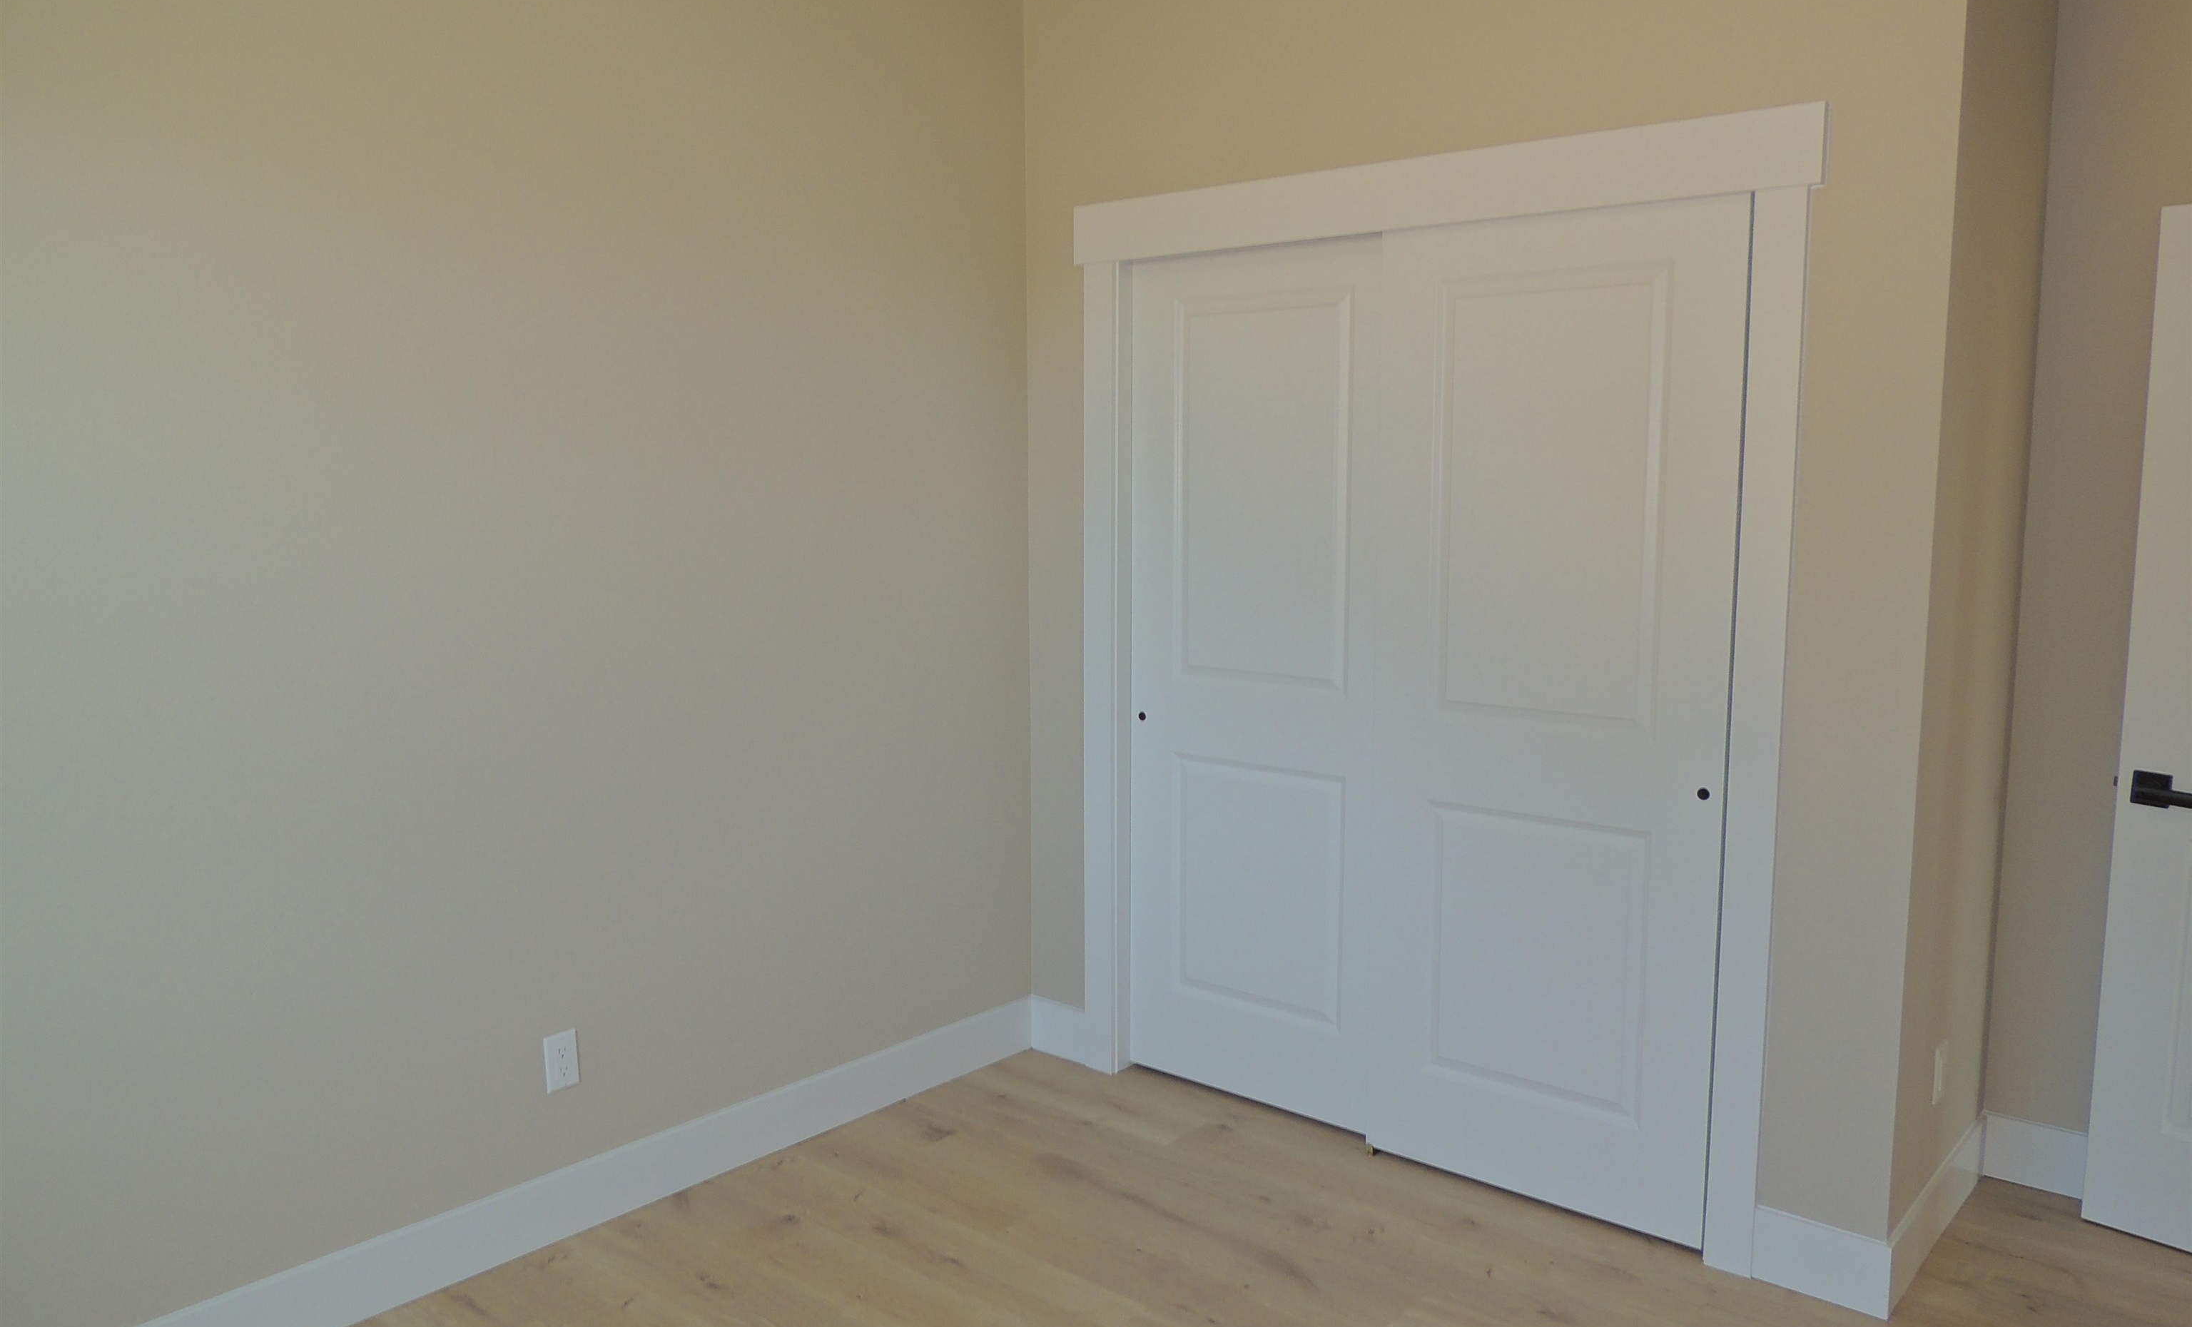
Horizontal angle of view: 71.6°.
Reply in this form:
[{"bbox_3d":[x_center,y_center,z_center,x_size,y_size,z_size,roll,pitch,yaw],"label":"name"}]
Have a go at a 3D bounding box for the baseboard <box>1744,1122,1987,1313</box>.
[{"bbox_3d":[1.595,1.075,3.115,0.240,0.140,0.787,6,9,40],"label":"baseboard"}]

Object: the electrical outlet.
[{"bbox_3d":[-1.065,0.793,3.034,0.010,0.113,0.070,6,9,40],"label":"electrical outlet"}]

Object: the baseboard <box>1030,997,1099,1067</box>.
[{"bbox_3d":[-0.093,0.975,4.031,0.210,0.140,0.019,6,9,40],"label":"baseboard"}]

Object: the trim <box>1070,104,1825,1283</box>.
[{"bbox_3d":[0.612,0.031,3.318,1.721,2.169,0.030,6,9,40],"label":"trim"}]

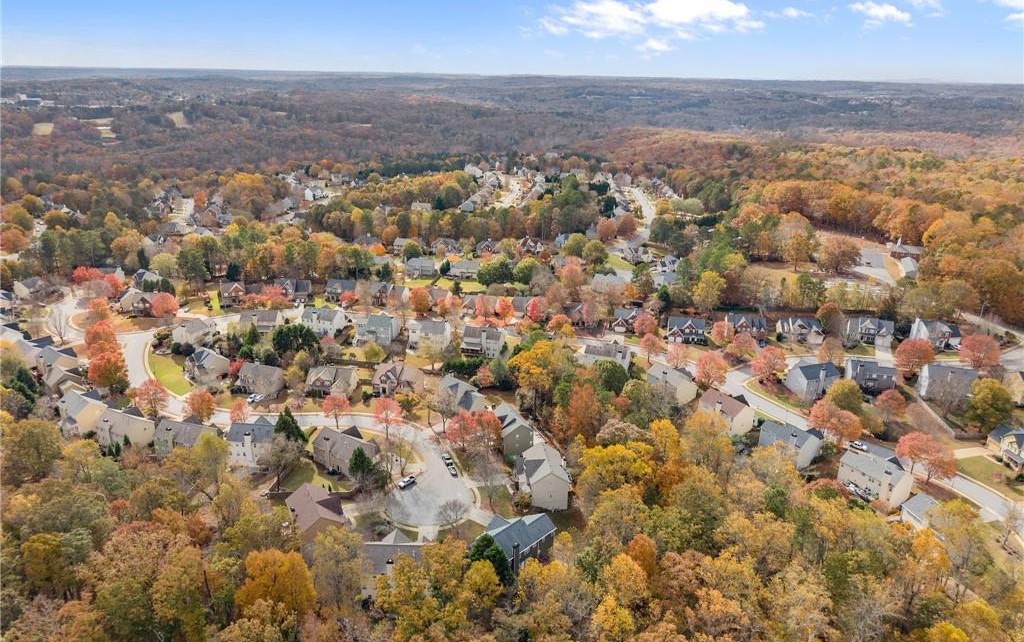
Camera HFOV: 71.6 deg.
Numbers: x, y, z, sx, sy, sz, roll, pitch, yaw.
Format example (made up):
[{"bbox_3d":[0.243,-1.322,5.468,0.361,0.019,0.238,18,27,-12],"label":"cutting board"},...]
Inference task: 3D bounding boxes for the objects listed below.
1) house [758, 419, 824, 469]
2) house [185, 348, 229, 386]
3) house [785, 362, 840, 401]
[{"bbox_3d":[80.460,34.570,206.120,11.000,9.100,14.200,-12,23,-32],"label":"house"},{"bbox_3d":[-110.820,15.220,257.070,11.630,9.740,10.480,-16,25,-40],"label":"house"},{"bbox_3d":[106.180,20.170,251.570,14.030,10.270,13.180,-6,20,-18],"label":"house"}]

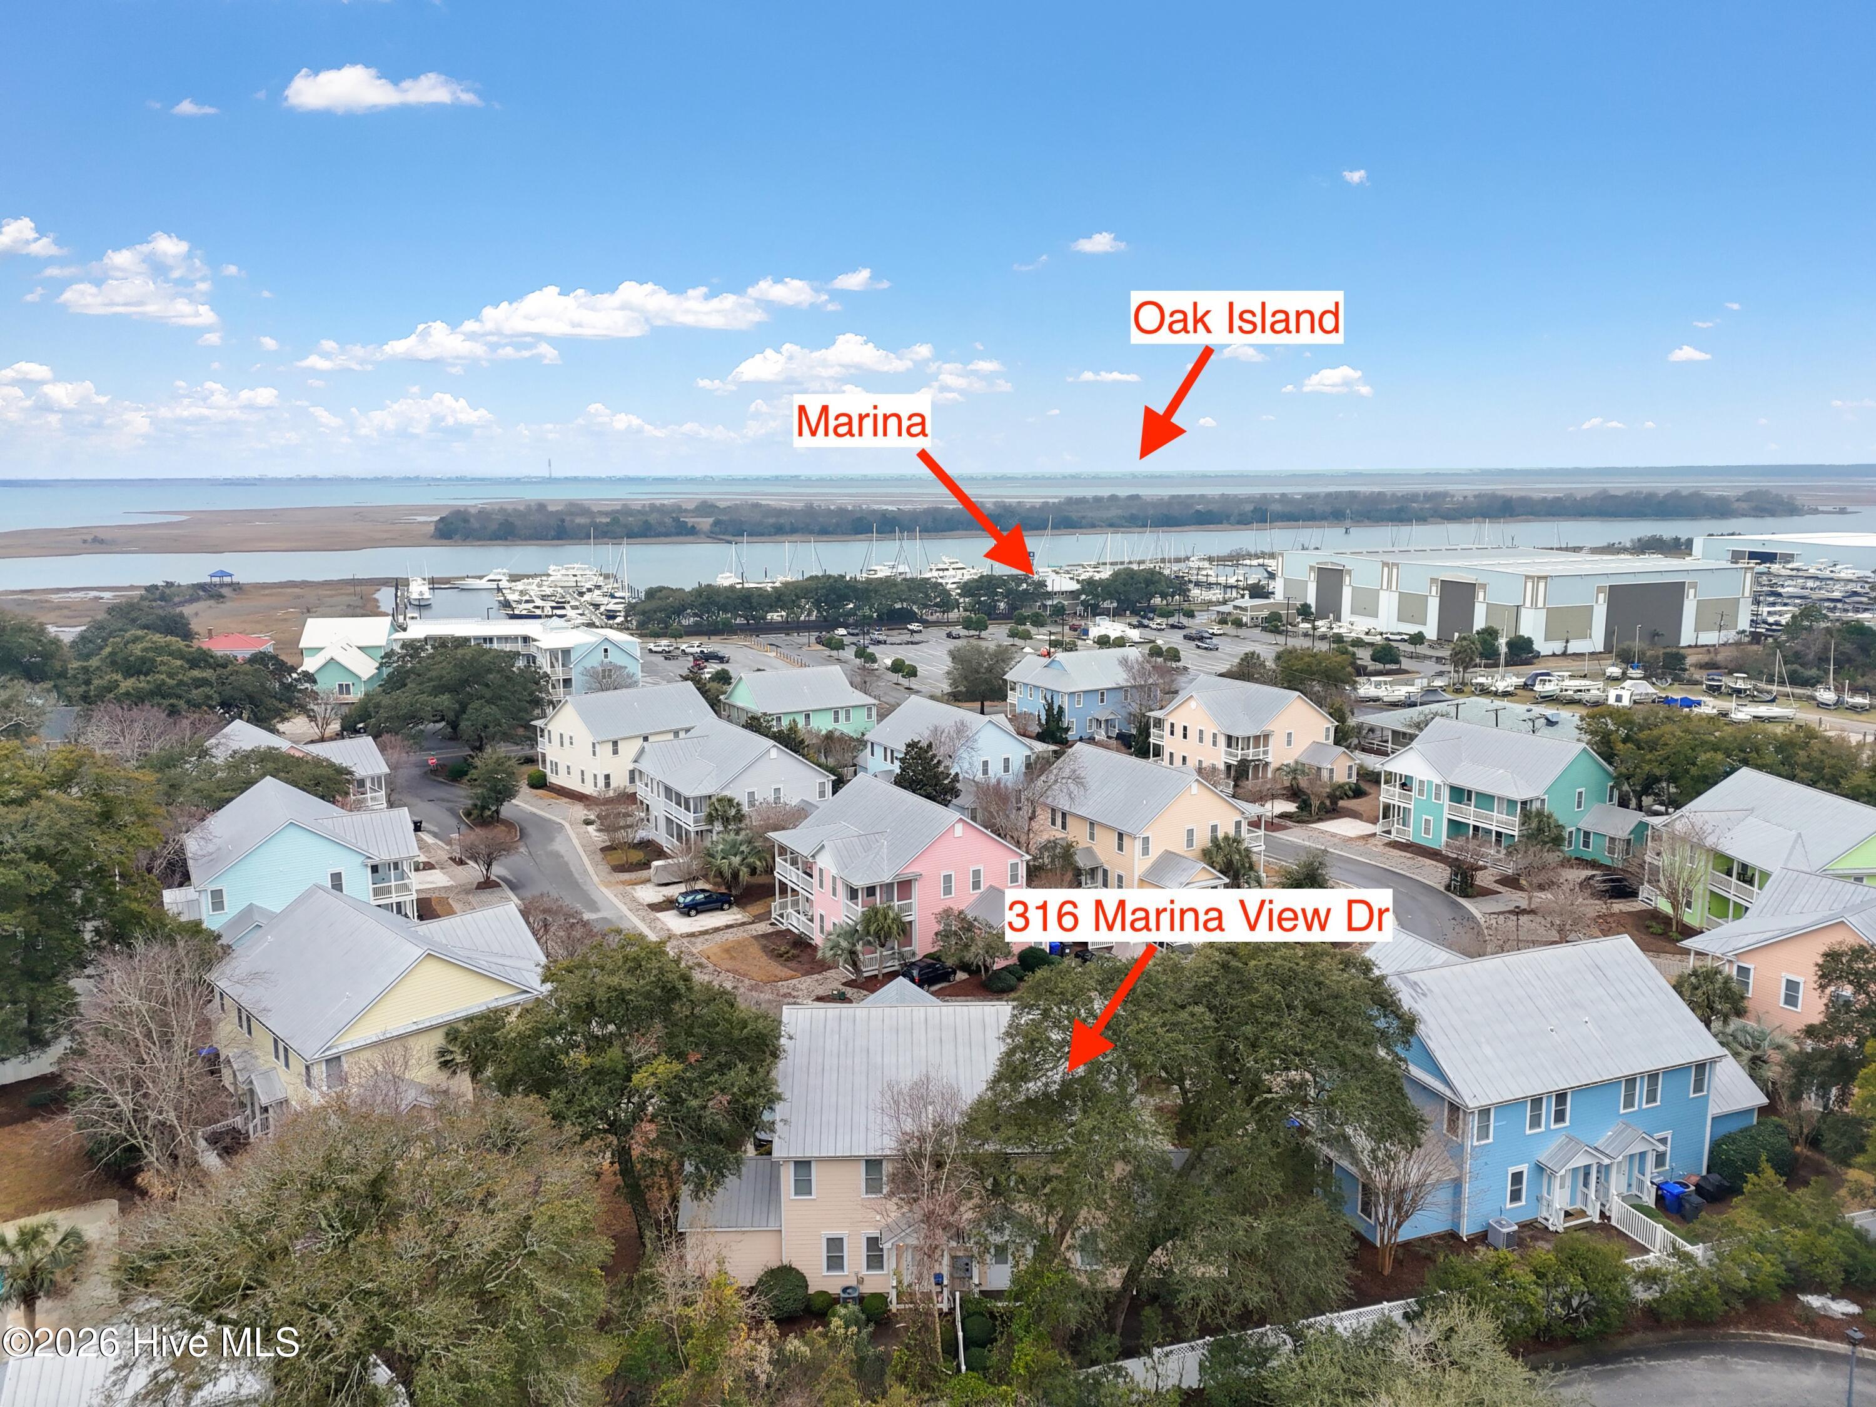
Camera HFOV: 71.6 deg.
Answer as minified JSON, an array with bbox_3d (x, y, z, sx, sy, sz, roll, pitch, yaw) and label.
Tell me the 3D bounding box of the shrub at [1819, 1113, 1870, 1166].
[{"bbox_3d":[42.865,20.408,61.613,2.600,2.250,2.600,0,10,0],"label":"shrub"}]

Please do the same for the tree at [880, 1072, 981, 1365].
[{"bbox_3d":[-0.241,18.849,47.518,3.700,11.300,3.700,0,10,0],"label":"tree"}]

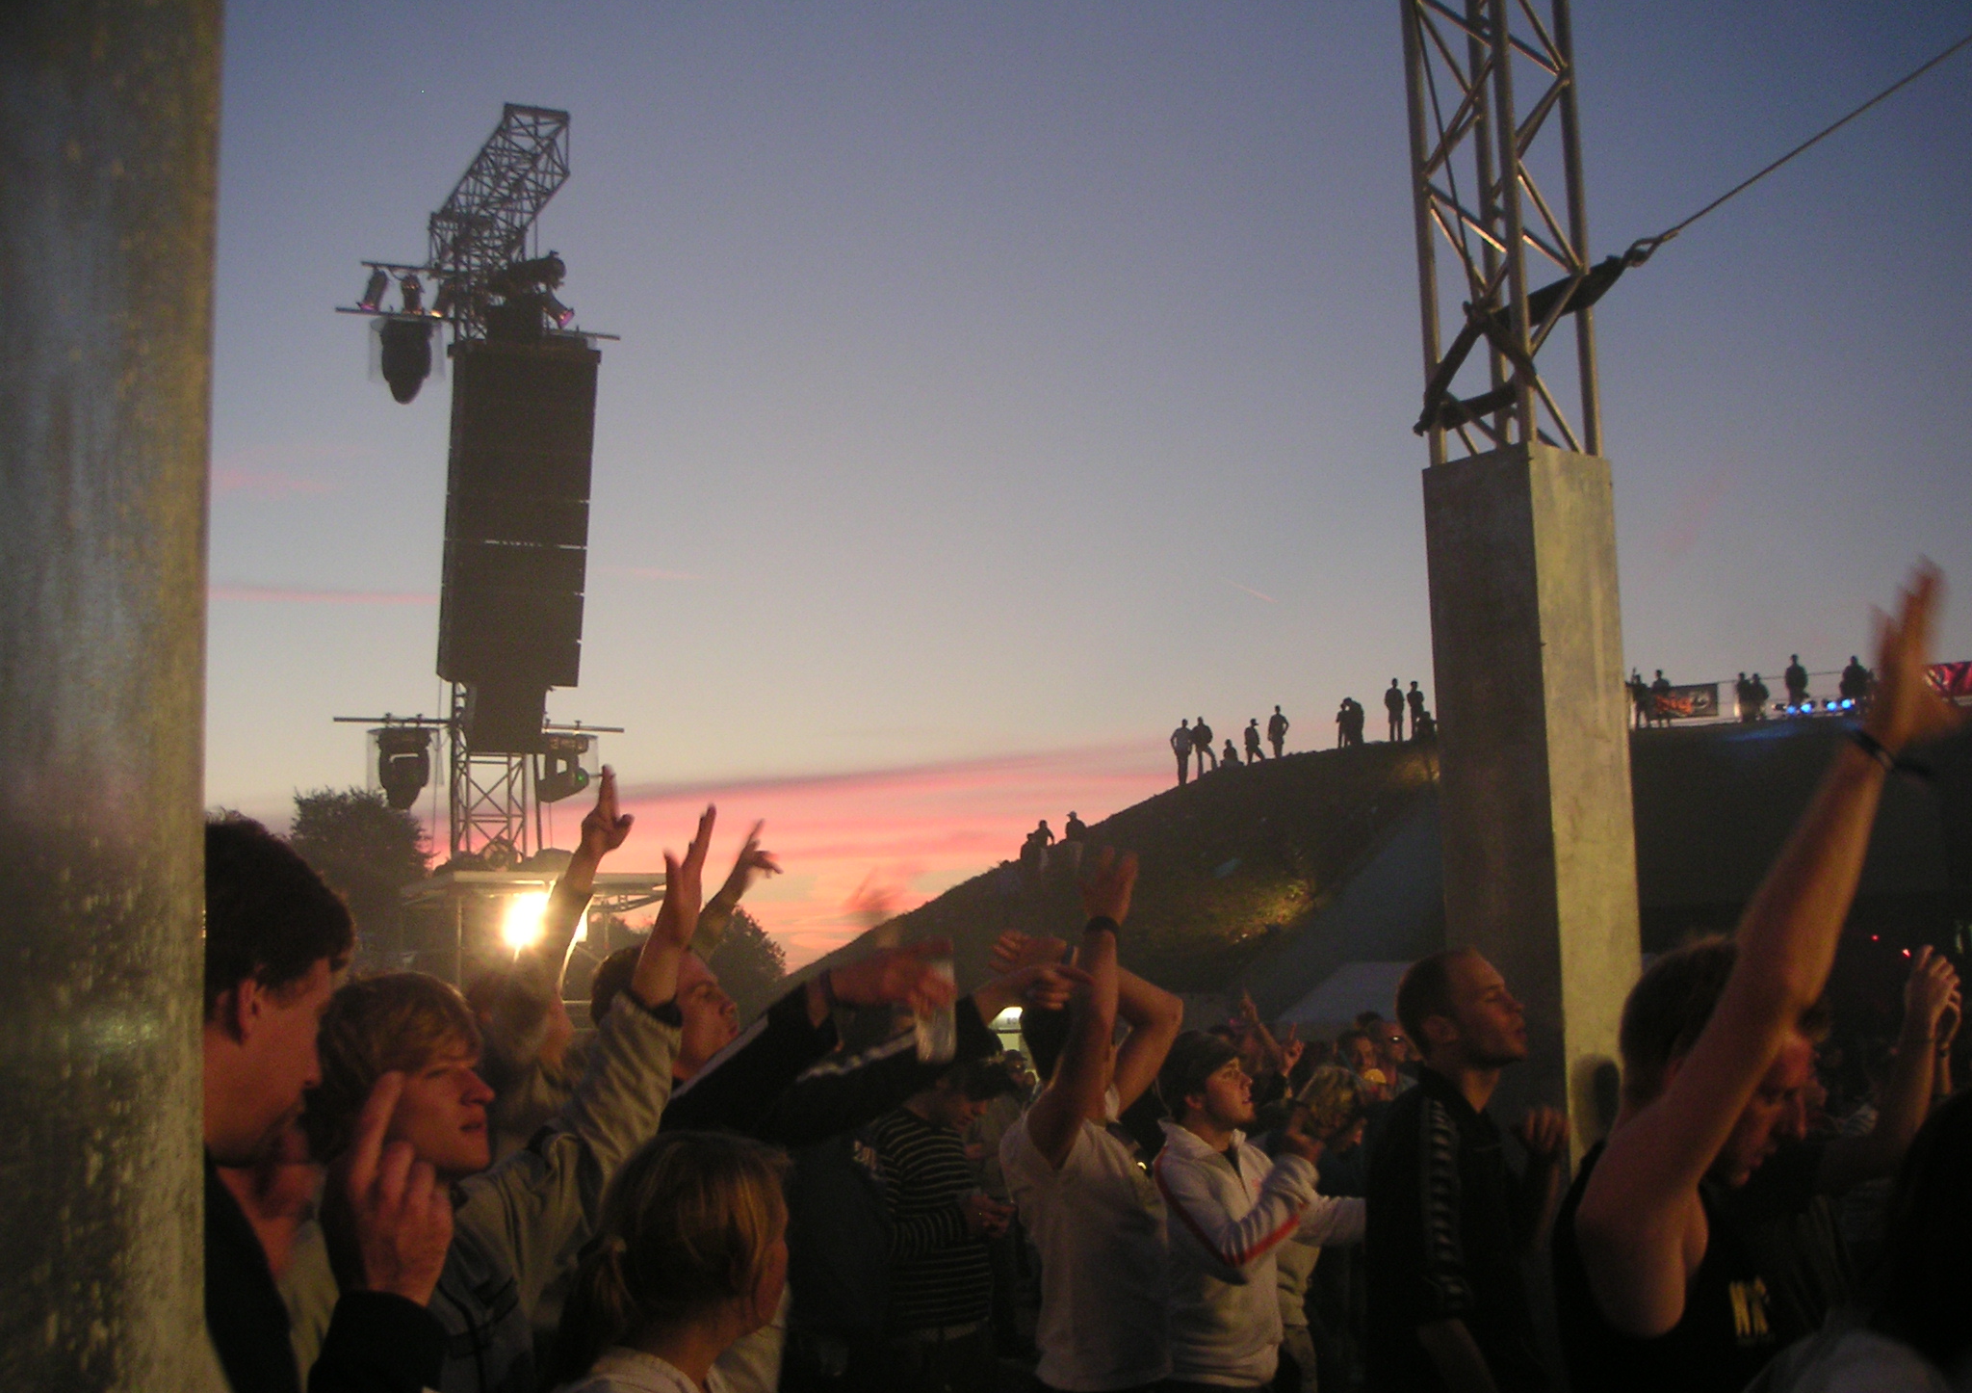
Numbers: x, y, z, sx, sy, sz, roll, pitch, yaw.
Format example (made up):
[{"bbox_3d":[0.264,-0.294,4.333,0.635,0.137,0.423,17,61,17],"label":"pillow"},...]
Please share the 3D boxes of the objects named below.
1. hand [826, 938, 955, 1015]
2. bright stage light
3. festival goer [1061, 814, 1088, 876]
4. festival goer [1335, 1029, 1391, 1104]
[{"bbox_3d":[-0.145,0.442,3.400,0.195,0.110,0.100,0,-8,-9],"label":"hand"},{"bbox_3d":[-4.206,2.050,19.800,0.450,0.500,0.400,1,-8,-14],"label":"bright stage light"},{"bbox_3d":[2.477,4.099,60.000,0.360,1.750,0.520,4,-9,-30],"label":"festival goer"},{"bbox_3d":[2.242,2.824,12.882,0.380,1.660,0.520,-9,-11,44],"label":"festival goer"}]

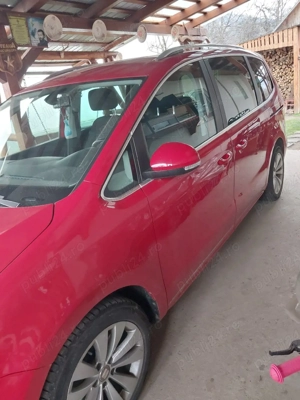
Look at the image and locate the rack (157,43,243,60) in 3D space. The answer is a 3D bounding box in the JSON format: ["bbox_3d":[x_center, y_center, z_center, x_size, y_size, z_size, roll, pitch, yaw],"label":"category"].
[{"bbox_3d":[0.466,-1.165,2.687,0.090,0.100,1.680,6,24,32],"label":"rack"}]

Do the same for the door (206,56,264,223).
[{"bbox_3d":[0.743,-0.542,2.809,0.260,1.190,0.930,6,24,32],"label":"door"}]

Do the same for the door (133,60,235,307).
[{"bbox_3d":[0.216,-0.179,2.034,0.260,1.200,1.120,6,24,32],"label":"door"}]

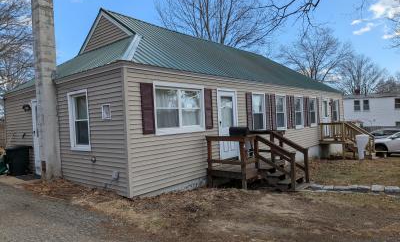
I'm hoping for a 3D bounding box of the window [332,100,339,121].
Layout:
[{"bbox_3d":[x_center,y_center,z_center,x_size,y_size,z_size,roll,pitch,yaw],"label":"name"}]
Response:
[{"bbox_3d":[7.949,-0.576,16.195,0.120,1.239,0.872,-2,1,42],"label":"window"}]

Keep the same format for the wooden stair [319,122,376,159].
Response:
[{"bbox_3d":[7.442,0.921,13.885,2.300,1.760,1.550,-2,1,42],"label":"wooden stair"}]

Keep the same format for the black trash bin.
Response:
[{"bbox_3d":[-6.437,1.390,9.830,0.590,1.010,0.680,-2,1,42],"label":"black trash bin"}]

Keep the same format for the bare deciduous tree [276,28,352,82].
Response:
[{"bbox_3d":[17.000,-5.982,40.049,10.600,15.026,10.000,-3,0,0],"label":"bare deciduous tree"}]

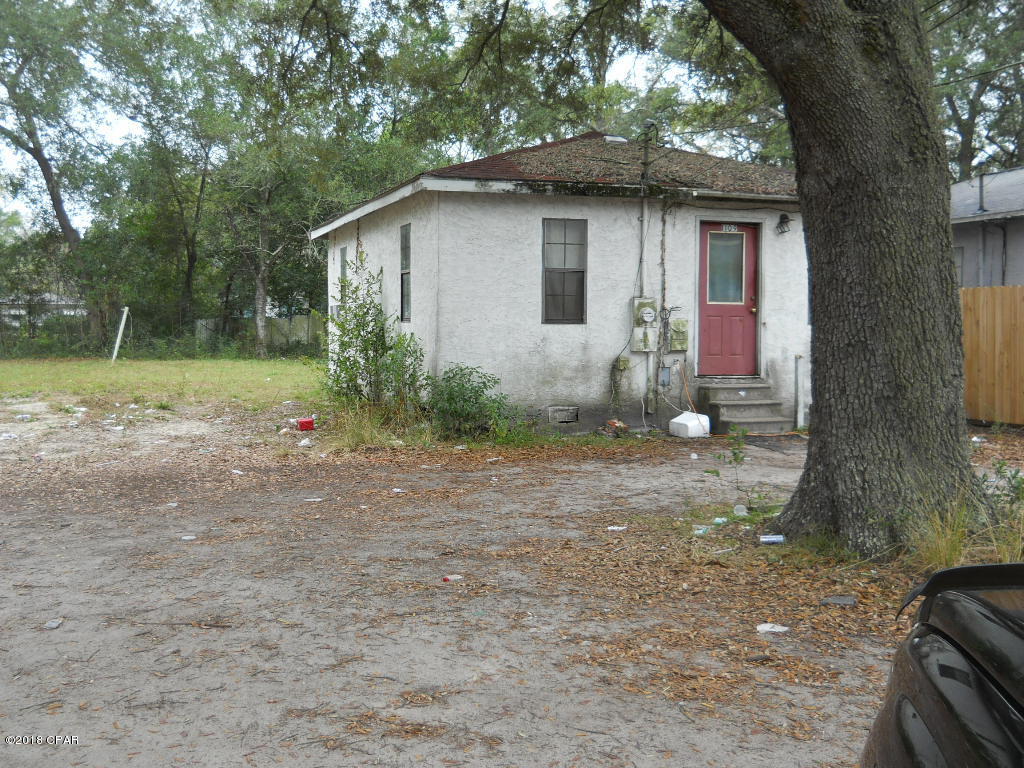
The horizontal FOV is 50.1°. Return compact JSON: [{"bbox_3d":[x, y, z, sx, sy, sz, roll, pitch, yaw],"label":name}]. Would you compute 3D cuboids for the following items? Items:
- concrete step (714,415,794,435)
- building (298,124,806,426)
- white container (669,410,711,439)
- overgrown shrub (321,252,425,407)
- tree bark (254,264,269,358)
[{"bbox_3d":[3.055,0.526,14.045,1.050,0.180,0.340,-1,4,-19],"label":"concrete step"},{"bbox_3d":[1.112,-1.832,18.123,7.450,4.430,8.500,-1,3,-19],"label":"building"},{"bbox_3d":[2.204,0.502,13.570,0.310,0.280,0.430,-1,4,-24],"label":"white container"},{"bbox_3d":[-1.950,-0.657,15.269,1.100,2.360,1.350,-1,4,-19],"label":"overgrown shrub"},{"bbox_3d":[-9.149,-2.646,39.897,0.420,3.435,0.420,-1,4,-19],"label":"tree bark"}]

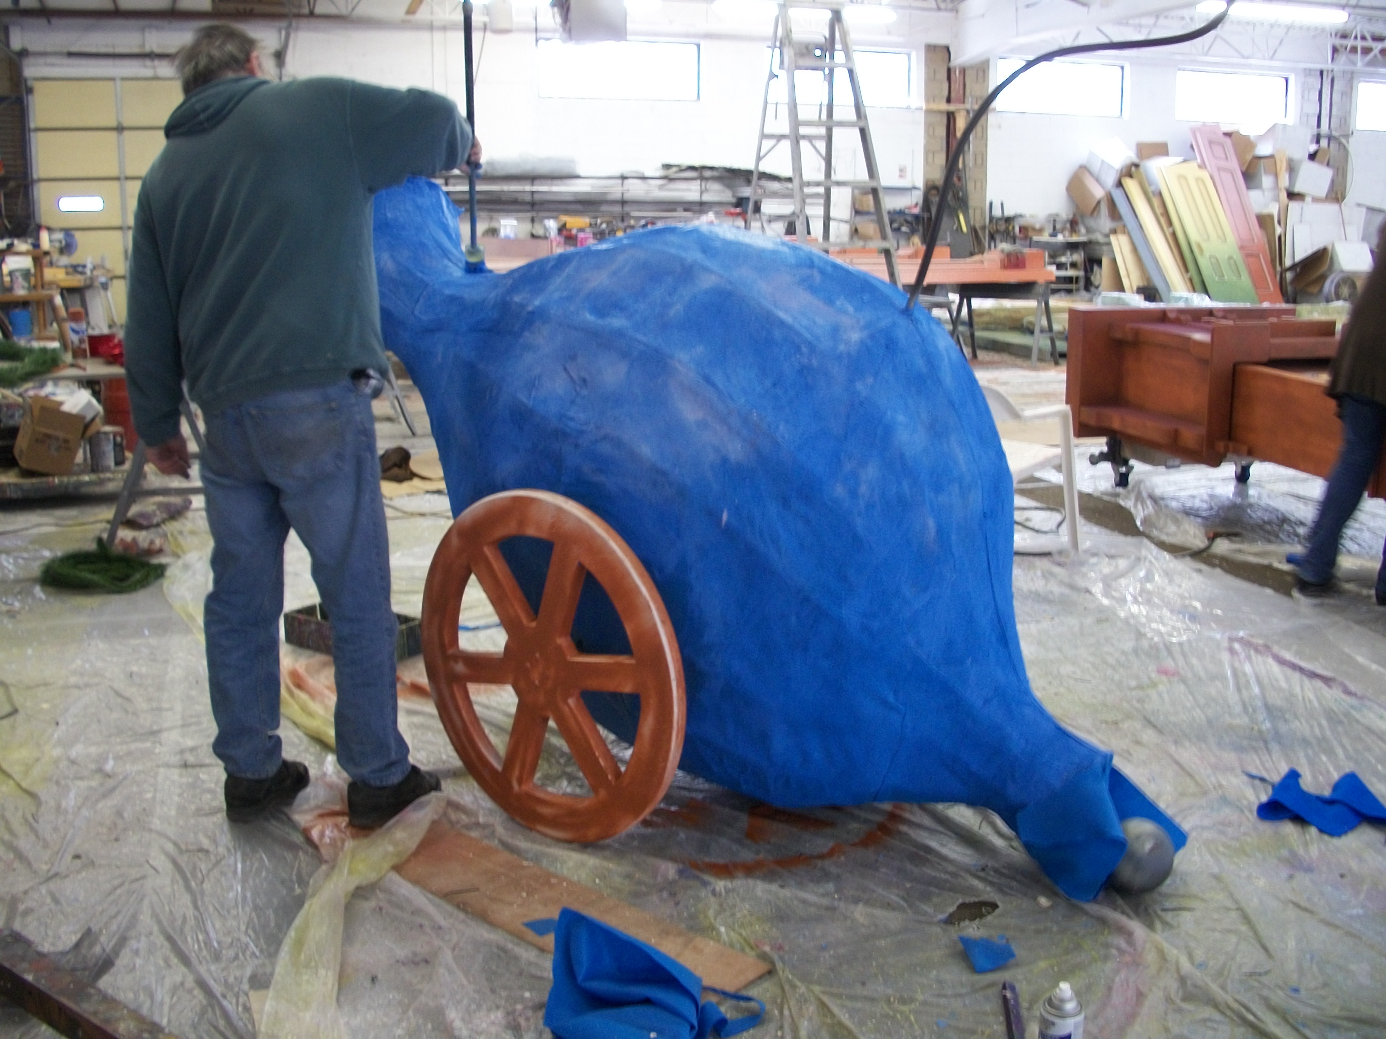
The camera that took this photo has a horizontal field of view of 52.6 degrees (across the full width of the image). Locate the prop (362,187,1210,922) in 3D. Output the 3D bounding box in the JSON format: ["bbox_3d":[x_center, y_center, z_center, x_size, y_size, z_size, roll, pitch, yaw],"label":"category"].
[{"bbox_3d":[0.079,-0.077,3.279,2.250,1.480,1.200,7,13,37],"label":"prop"}]

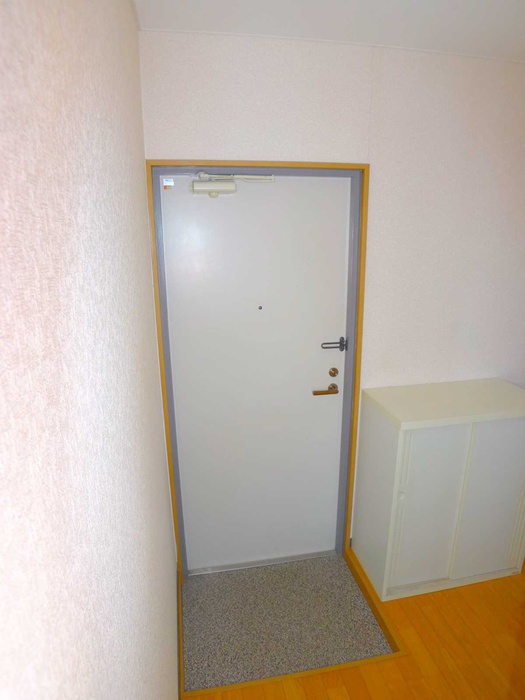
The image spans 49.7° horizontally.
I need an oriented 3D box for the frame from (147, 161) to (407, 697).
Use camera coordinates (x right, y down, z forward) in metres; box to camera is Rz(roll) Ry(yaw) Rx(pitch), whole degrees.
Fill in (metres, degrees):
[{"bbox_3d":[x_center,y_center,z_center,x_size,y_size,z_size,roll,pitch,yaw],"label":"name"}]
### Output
[{"bbox_3d":[0.067,0.288,2.345,0.942,2.015,0.739,-4,18,-10],"label":"frame"}]

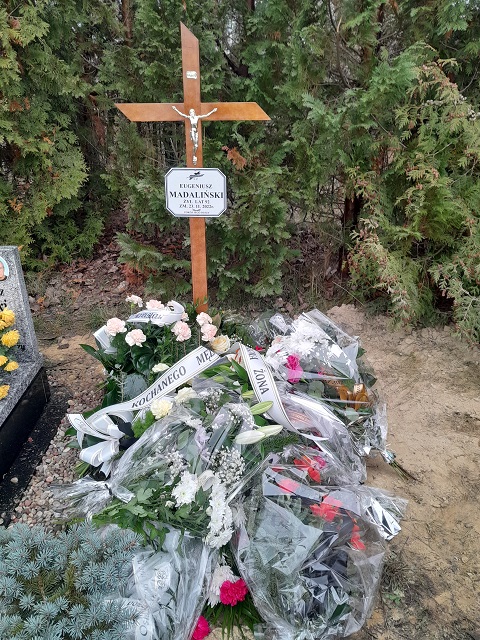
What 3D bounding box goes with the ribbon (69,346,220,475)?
[{"bbox_3d":[-0.365,0.347,2.030,0.640,0.270,0.360,-12,29,-22],"label":"ribbon"}]

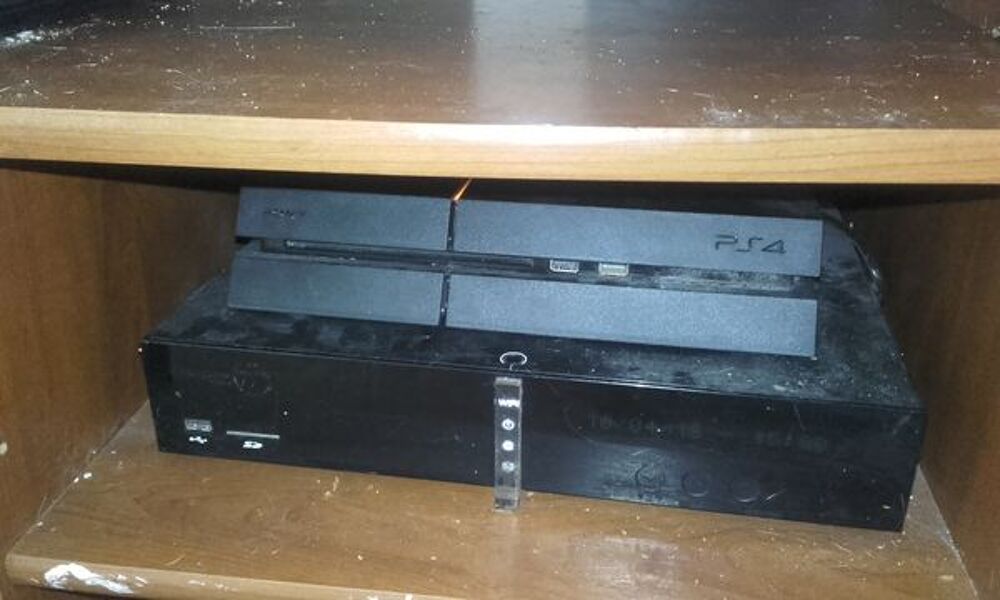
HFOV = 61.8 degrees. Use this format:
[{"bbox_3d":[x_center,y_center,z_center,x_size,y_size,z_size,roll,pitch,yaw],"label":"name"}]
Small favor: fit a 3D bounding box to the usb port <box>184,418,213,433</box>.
[{"bbox_3d":[-0.142,0.058,0.399,0.013,0.005,0.008,4,26,9],"label":"usb port"}]

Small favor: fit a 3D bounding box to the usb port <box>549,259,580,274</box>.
[{"bbox_3d":[0.031,-0.018,0.393,0.014,0.006,0.009,4,26,10],"label":"usb port"}]

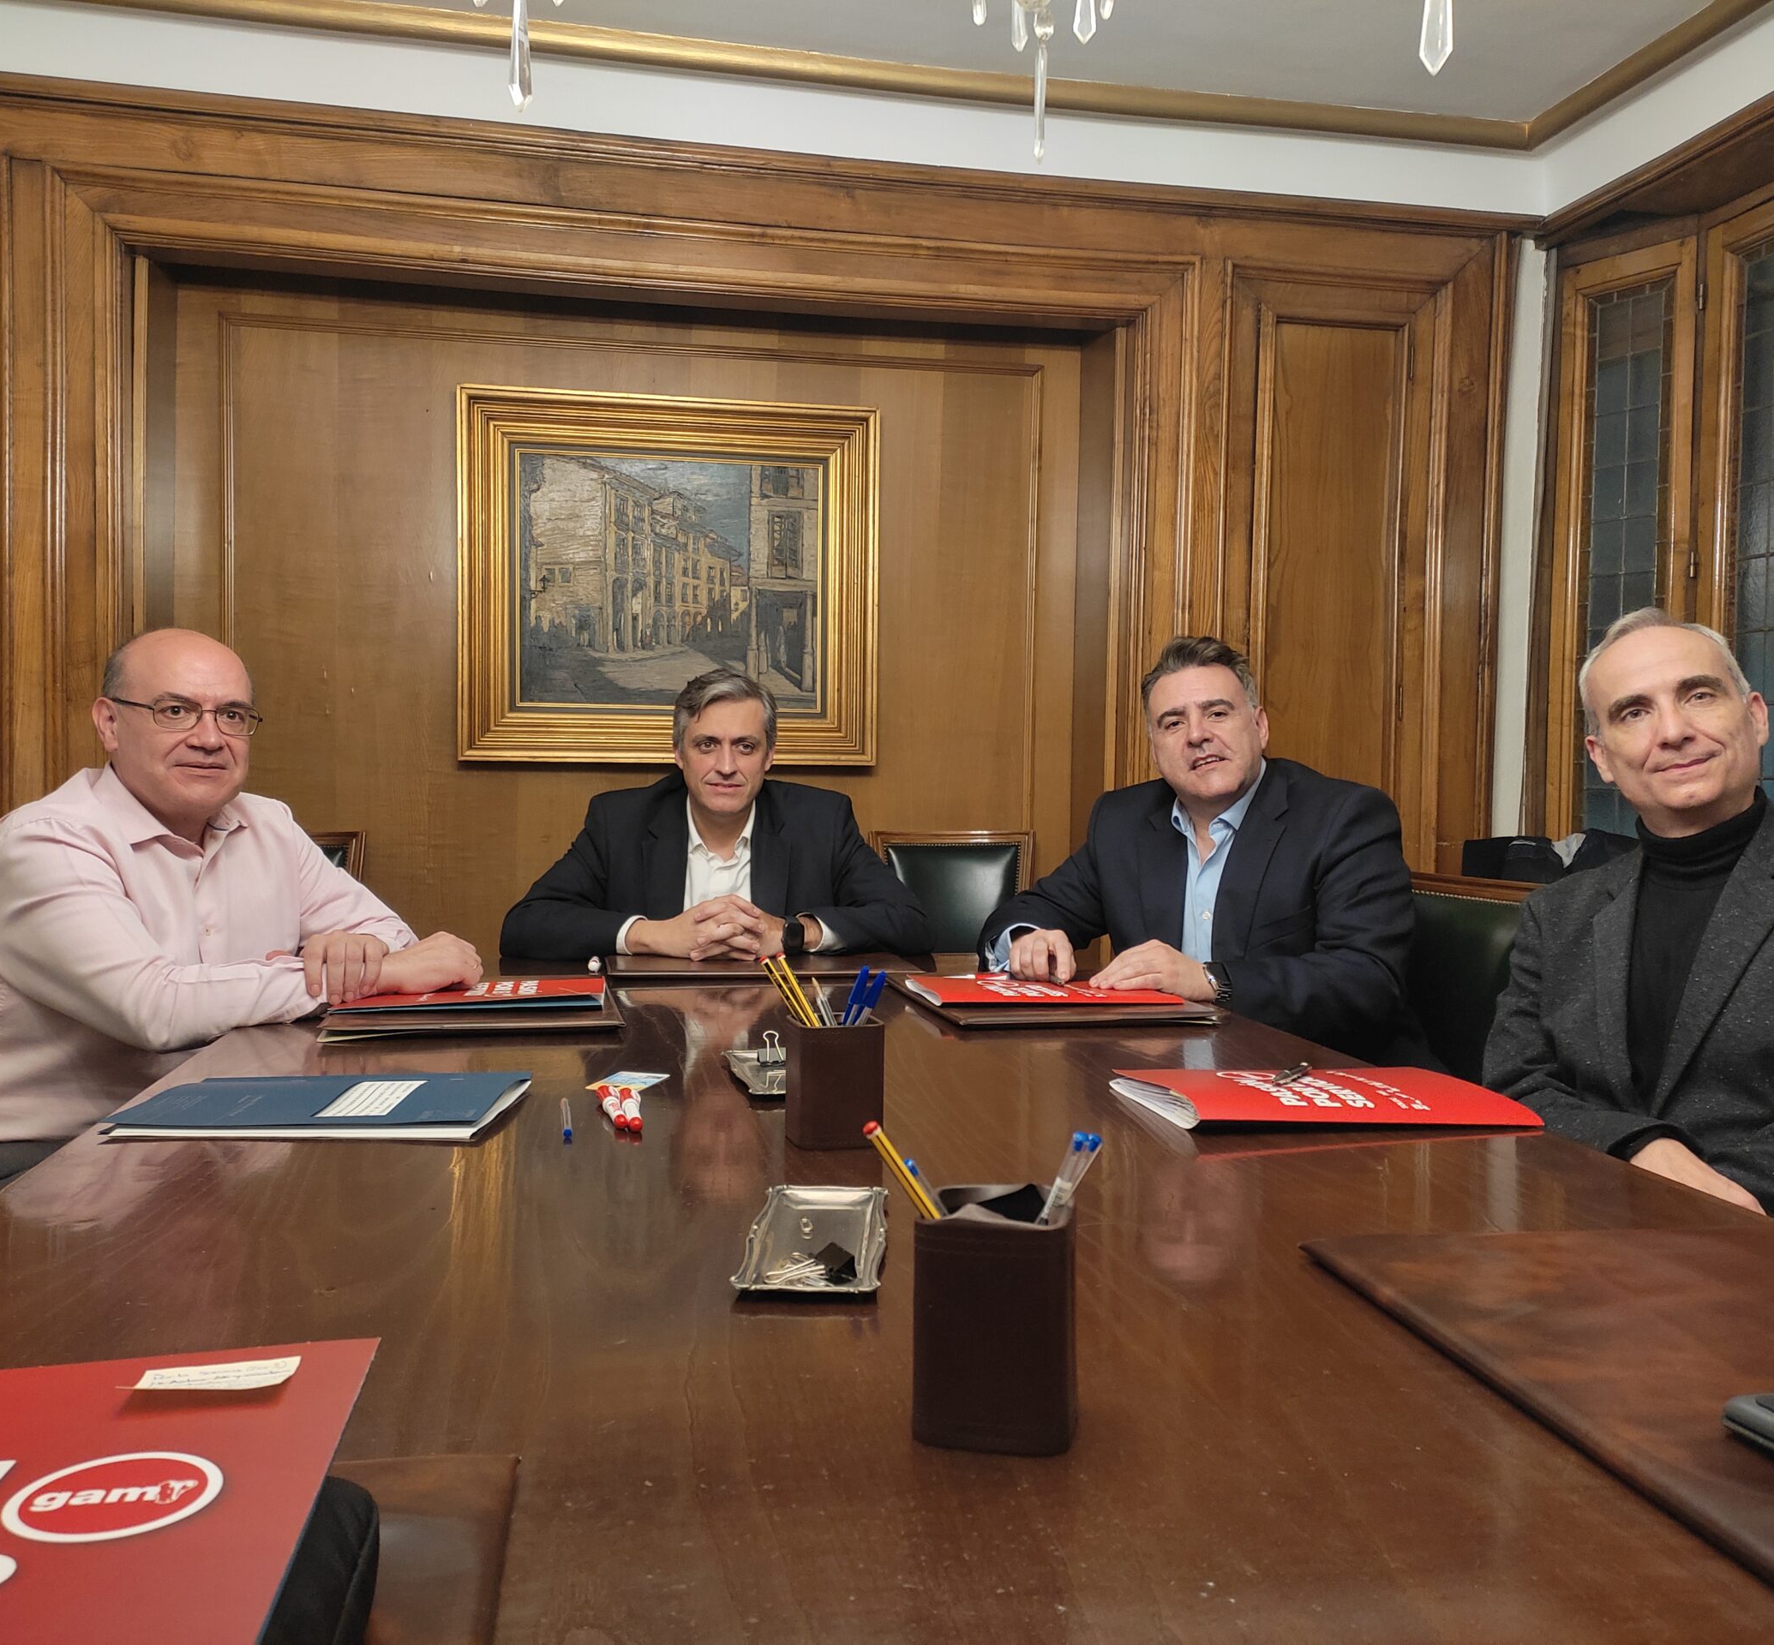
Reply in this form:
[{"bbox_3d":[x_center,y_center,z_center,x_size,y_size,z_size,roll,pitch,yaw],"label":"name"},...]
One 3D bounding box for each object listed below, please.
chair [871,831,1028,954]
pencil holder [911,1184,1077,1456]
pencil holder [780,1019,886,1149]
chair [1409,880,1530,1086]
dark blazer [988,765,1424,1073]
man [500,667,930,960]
[{"bbox_3d":[0.183,0.496,3.334,0.450,0.930,0.540,1,2,-12],"label":"chair"},{"bbox_3d":[0.051,0.232,0.776,0.070,0.103,0.070,1,2,13],"label":"pencil holder"},{"bbox_3d":[-0.043,0.212,1.360,0.070,0.100,0.070,2,2,16],"label":"pencil holder"},{"bbox_3d":[0.491,0.540,2.163,0.550,0.930,0.450,1,2,-13],"label":"chair"},{"bbox_3d":[0.464,0.223,2.360,0.600,0.615,0.520,2,2,38],"label":"dark blazer"},{"bbox_3d":[-0.274,0.360,2.715,0.650,1.228,0.700,1,2,-9],"label":"man"}]

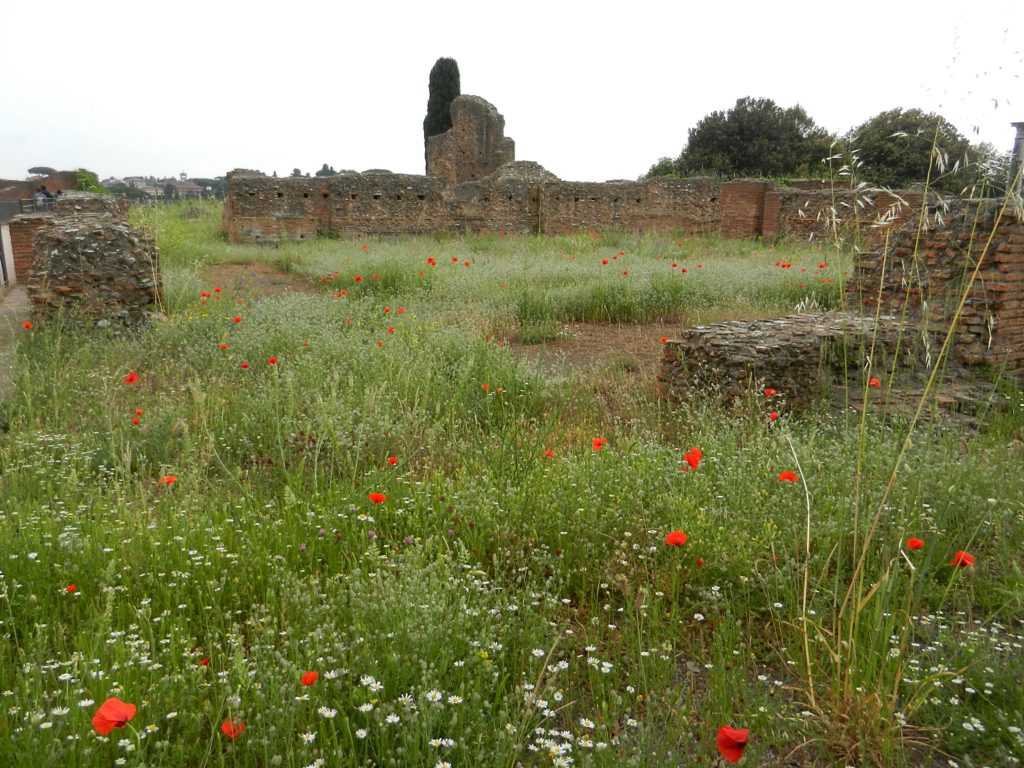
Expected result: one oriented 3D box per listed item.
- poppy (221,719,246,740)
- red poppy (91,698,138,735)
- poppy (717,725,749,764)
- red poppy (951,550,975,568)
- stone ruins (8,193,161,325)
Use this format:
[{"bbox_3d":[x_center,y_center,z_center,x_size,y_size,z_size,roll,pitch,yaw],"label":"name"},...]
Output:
[{"bbox_3d":[-0.621,0.771,1.650,0.055,0.040,0.050,0,14,0],"label":"poppy"},{"bbox_3d":[-0.806,0.672,1.500,0.070,0.057,0.080,-10,17,-36],"label":"red poppy"},{"bbox_3d":[0.453,0.741,1.520,0.060,0.064,0.060,-10,17,-36],"label":"poppy"},{"bbox_3d":[1.462,0.570,2.400,0.072,0.042,0.068,0,14,0],"label":"red poppy"},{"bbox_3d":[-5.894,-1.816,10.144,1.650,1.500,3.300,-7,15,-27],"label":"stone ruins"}]

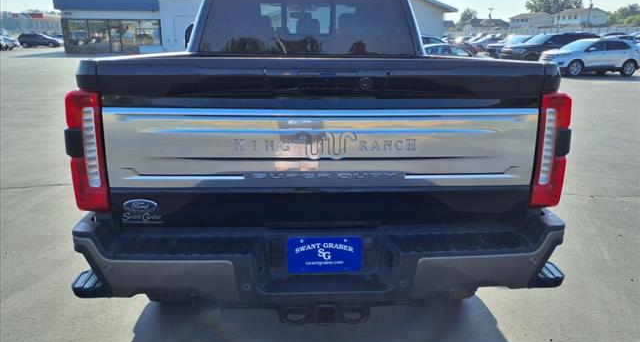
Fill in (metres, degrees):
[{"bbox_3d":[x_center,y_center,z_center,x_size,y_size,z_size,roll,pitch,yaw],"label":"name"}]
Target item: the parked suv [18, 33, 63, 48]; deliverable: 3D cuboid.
[{"bbox_3d":[-33.312,-15.550,60.112,4.750,1.680,1.870,-3,15,-14],"label":"parked suv"}]

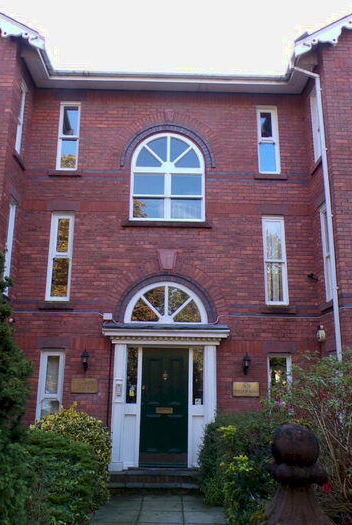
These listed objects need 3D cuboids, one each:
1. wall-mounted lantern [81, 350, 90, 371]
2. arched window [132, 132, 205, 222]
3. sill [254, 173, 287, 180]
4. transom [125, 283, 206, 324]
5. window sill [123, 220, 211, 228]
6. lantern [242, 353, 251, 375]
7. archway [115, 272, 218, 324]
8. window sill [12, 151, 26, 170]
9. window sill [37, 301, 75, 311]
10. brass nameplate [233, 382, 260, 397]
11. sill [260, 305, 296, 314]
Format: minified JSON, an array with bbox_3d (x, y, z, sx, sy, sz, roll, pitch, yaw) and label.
[{"bbox_3d":[-1.663,1.810,8.925,0.143,0.397,0.210,1,-13,0],"label":"wall-mounted lantern"},{"bbox_3d":[-0.161,-1.727,9.858,1.515,1.927,0.100,1,-14,-1],"label":"arched window"},{"bbox_3d":[1.930,-1.744,9.929,0.672,0.140,0.140,1,-13,0],"label":"sill"},{"bbox_3d":[-0.184,0.801,9.362,1.602,0.848,0.090,1,-13,0],"label":"transom"},{"bbox_3d":[-0.168,-0.758,9.676,1.781,0.140,0.140,1,-13,0],"label":"window sill"},{"bbox_3d":[1.311,1.871,8.936,0.142,0.402,0.210,1,-13,0],"label":"lantern"},{"bbox_3d":[-0.168,0.681,9.186,1.937,0.990,0.120,1,-14,-1],"label":"archway"},{"bbox_3d":[-3.023,-1.954,9.247,0.140,0.140,0.700,1,-13,0],"label":"window sill"},{"bbox_3d":[-2.223,0.823,9.105,0.644,0.141,0.150,1,-14,-1],"label":"window sill"},{"bbox_3d":[1.291,2.334,8.921,0.478,0.249,0.025,1,-13,0],"label":"brass nameplate"},{"bbox_3d":[1.964,0.909,9.299,0.648,0.140,0.140,1,-13,0],"label":"sill"}]

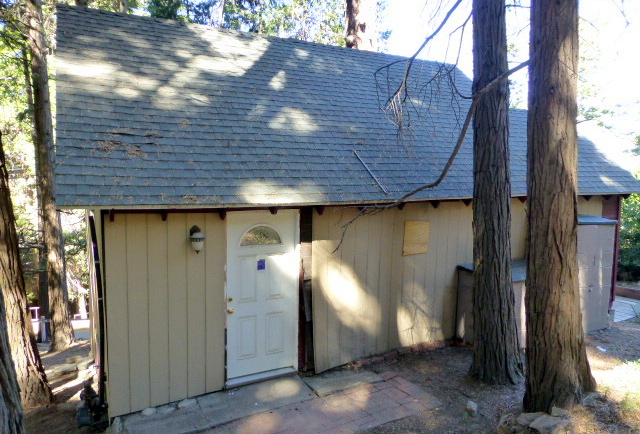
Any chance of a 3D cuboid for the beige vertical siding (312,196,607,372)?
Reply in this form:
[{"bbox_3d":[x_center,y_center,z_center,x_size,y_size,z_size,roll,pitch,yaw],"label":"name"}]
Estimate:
[{"bbox_3d":[2.819,0.830,7.346,6.500,2.300,0.130,-2,7,-29],"label":"beige vertical siding"}]

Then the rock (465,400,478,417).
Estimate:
[{"bbox_3d":[1.689,2.128,4.930,0.130,0.135,0.120,-2,7,-29],"label":"rock"}]

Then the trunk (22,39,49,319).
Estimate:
[{"bbox_3d":[-9.433,-0.841,14.711,0.360,9.240,0.360,-3,7,-33],"label":"trunk"}]

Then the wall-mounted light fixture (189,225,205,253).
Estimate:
[{"bbox_3d":[-1.356,0.243,4.903,0.165,0.290,0.200,-2,7,-29],"label":"wall-mounted light fixture"}]

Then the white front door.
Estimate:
[{"bbox_3d":[-0.685,0.929,5.466,0.950,2.070,0.080,-2,7,-29],"label":"white front door"}]

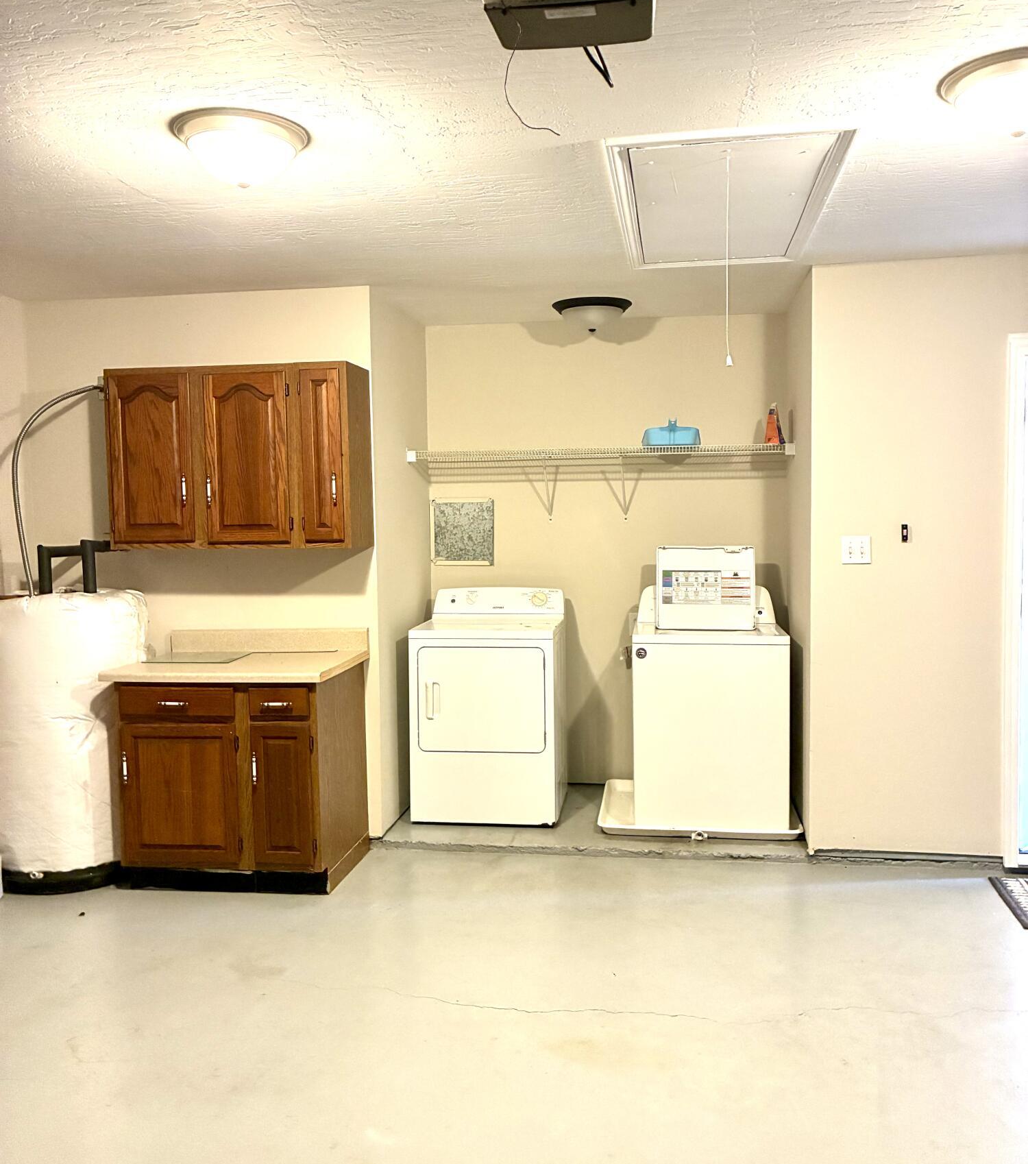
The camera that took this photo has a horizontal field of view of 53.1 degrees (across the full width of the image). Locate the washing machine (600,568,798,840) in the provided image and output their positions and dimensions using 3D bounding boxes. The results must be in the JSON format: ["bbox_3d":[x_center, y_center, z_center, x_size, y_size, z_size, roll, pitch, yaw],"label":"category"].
[{"bbox_3d":[0.910,0.555,4.918,0.750,1.120,0.710,0,4,9],"label":"washing machine"}]

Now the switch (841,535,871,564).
[{"bbox_3d":[1.409,-0.131,4.236,0.117,0.116,0.013,0,4,9],"label":"switch"}]

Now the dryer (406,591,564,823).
[{"bbox_3d":[-0.100,0.583,5.093,0.690,1.070,0.640,0,4,9],"label":"dryer"}]

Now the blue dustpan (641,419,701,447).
[{"bbox_3d":[0.772,-0.734,5.026,0.283,0.152,0.290,0,4,9],"label":"blue dustpan"}]

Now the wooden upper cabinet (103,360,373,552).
[{"bbox_3d":[-1.181,-0.530,4.459,1.070,0.765,0.330,0,4,9],"label":"wooden upper cabinet"}]

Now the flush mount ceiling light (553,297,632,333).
[{"bbox_3d":[0.374,-1.258,4.907,0.377,0.128,0.377,0,4,9],"label":"flush mount ceiling light"}]

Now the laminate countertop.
[{"bbox_3d":[-1.159,0.307,4.367,0.932,0.142,0.625,0,4,9],"label":"laminate countertop"}]

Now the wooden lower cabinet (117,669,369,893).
[{"bbox_3d":[-1.132,0.796,4.415,0.855,0.865,0.600,0,4,9],"label":"wooden lower cabinet"}]

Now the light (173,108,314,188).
[{"bbox_3d":[-0.698,-1.085,2.642,0.350,0.134,0.350,0,4,9],"label":"light"}]

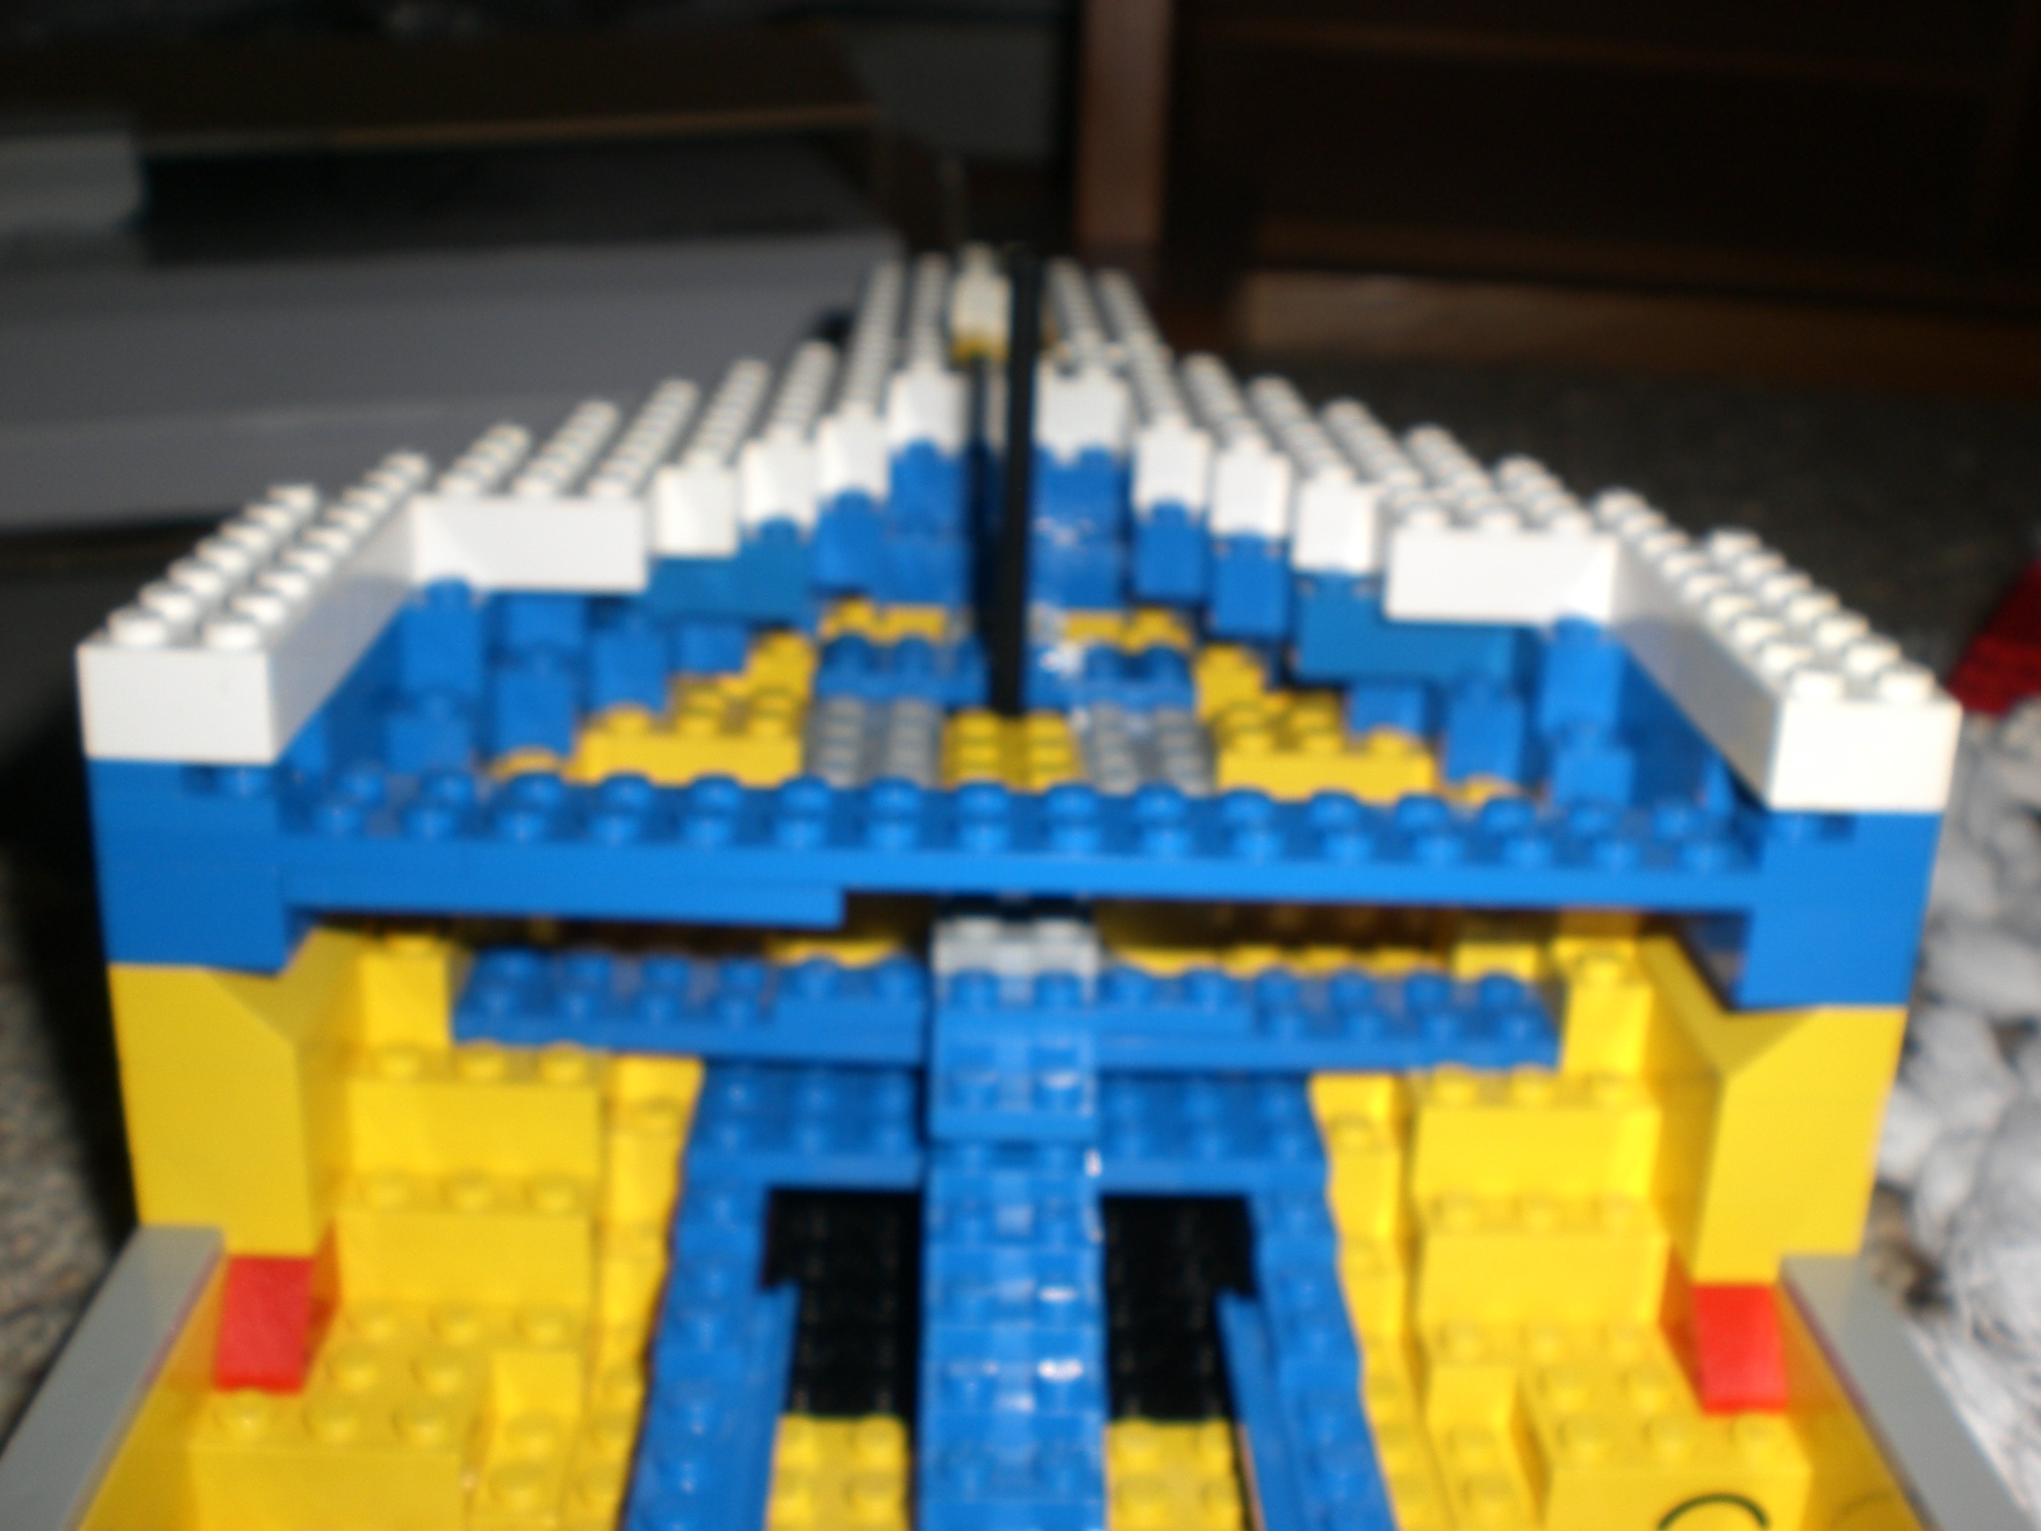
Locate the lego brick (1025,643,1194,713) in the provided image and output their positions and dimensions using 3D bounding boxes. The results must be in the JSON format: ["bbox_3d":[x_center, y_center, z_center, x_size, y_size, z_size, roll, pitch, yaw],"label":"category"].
[{"bbox_3d":[0.010,-0.012,0.285,0.024,0.005,0.016,2,20,-2],"label":"lego brick"}]

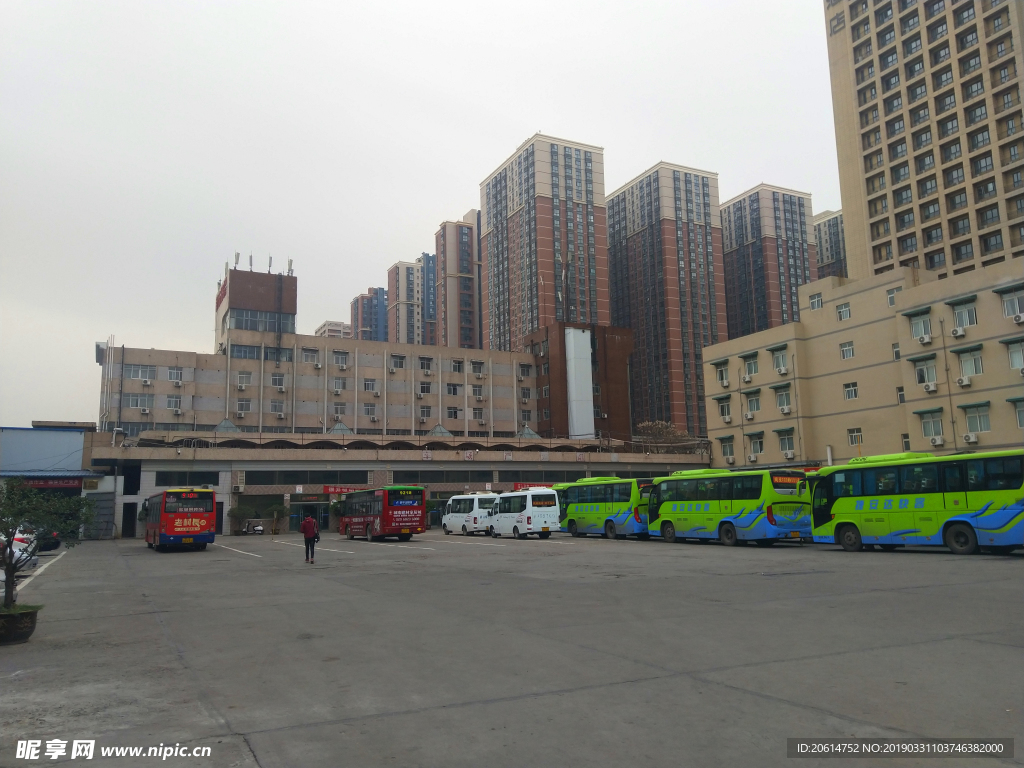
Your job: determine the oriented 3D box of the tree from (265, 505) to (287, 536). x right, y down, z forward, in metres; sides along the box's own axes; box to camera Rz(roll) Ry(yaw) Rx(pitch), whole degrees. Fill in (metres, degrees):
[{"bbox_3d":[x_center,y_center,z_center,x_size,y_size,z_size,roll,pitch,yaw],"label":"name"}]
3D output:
[{"bbox_3d":[-19.532,11.325,61.858,2.000,2.500,2.000,-1,-10,0],"label":"tree"}]

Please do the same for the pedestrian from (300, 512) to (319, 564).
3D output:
[{"bbox_3d":[-7.059,5.408,25.921,0.560,1.710,0.380,1,-10,-14],"label":"pedestrian"}]

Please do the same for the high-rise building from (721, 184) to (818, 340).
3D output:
[{"bbox_3d":[79.096,-9.560,237.526,20.000,98.000,34.500,4,-11,-27],"label":"high-rise building"}]

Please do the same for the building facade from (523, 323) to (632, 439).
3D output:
[{"bbox_3d":[10.198,5.643,108.626,12.600,26.640,10.200,3,-10,-27],"label":"building facade"}]

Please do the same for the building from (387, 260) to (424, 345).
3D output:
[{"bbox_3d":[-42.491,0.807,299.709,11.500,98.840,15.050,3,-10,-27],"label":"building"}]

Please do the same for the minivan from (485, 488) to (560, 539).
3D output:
[{"bbox_3d":[0.678,7.820,44.114,2.000,2.680,5.900,3,-10,-22],"label":"minivan"}]

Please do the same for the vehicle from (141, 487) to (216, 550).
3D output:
[{"bbox_3d":[-18.905,7.661,41.909,2.500,3.070,10.400,4,-10,-29],"label":"vehicle"}]

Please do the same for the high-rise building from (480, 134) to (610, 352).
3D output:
[{"bbox_3d":[9.156,-14.447,206.948,21.430,97.290,34.640,3,-10,-27],"label":"high-rise building"}]

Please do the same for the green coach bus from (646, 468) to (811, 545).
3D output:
[{"bbox_3d":[9.513,5.565,33.545,2.450,3.250,8.300,3,-10,-24],"label":"green coach bus"}]

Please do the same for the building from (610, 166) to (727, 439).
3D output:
[{"bbox_3d":[47.666,-13.028,223.293,21.630,97.770,28.420,3,-10,-26],"label":"building"}]

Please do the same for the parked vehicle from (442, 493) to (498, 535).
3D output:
[{"bbox_3d":[-2.747,9.059,51.034,2.000,2.680,5.900,4,-11,-27],"label":"parked vehicle"}]

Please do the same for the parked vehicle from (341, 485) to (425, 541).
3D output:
[{"bbox_3d":[-8.354,8.233,46.483,2.500,3.070,10.200,3,-10,-26],"label":"parked vehicle"}]

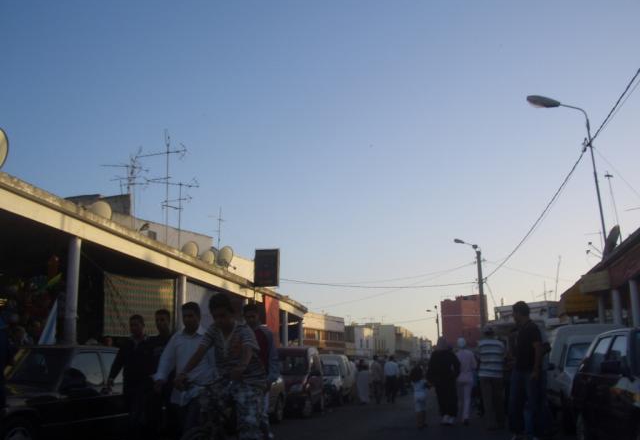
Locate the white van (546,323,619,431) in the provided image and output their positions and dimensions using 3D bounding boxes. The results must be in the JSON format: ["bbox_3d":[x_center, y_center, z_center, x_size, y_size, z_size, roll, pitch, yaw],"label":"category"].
[{"bbox_3d":[4.971,2.697,11.385,1.580,1.790,4.000,-4,-14,12],"label":"white van"}]

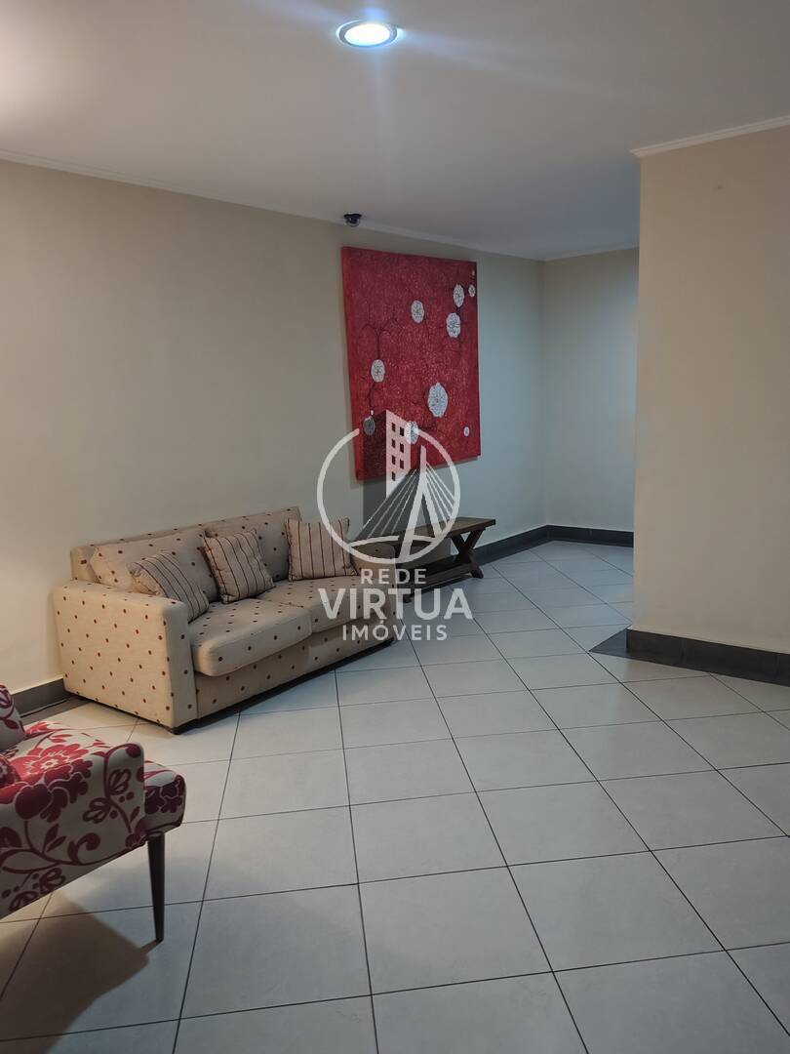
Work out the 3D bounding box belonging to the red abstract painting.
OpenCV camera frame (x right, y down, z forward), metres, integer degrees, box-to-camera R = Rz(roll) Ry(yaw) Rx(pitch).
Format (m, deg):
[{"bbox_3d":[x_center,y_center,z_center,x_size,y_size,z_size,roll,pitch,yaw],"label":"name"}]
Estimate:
[{"bbox_3d":[0.206,-1.248,5.829,0.049,1.586,1.528,7,15,41],"label":"red abstract painting"}]

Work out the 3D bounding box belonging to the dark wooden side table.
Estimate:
[{"bbox_3d":[0.280,0.249,5.872,0.335,0.446,1.276,7,14,41],"label":"dark wooden side table"}]

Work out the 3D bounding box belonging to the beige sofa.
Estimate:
[{"bbox_3d":[-0.860,0.398,4.377,0.873,0.786,1.659,7,14,40],"label":"beige sofa"}]

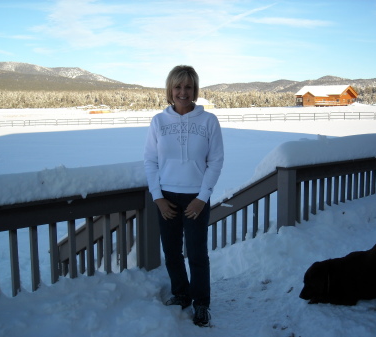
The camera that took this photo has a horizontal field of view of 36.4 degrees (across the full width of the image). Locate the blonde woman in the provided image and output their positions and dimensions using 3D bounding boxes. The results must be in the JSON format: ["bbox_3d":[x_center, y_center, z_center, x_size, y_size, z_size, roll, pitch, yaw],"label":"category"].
[{"bbox_3d":[-0.025,0.172,3.700,0.520,1.660,0.400,-1,7,2],"label":"blonde woman"}]

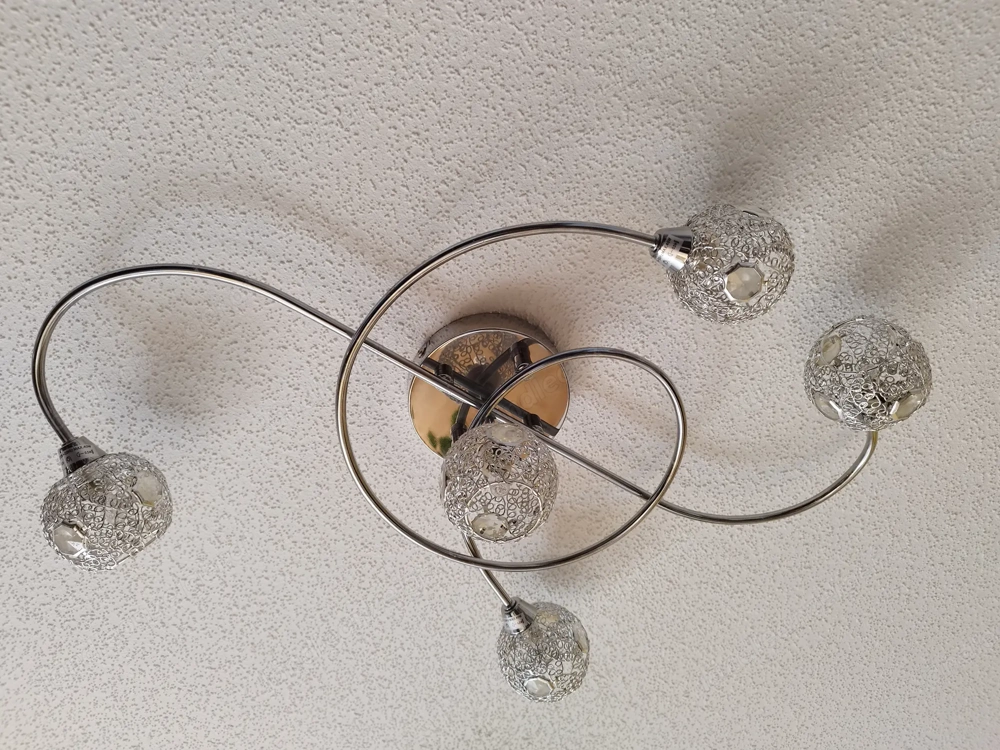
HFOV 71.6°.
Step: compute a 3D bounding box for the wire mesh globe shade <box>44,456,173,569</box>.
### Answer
[{"bbox_3d":[-0.328,0.111,0.579,0.096,0.094,0.086,-34,-66,11],"label":"wire mesh globe shade"}]

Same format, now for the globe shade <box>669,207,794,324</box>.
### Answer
[{"bbox_3d":[0.185,-0.091,0.565,0.086,0.094,0.096,15,-67,-12],"label":"globe shade"}]

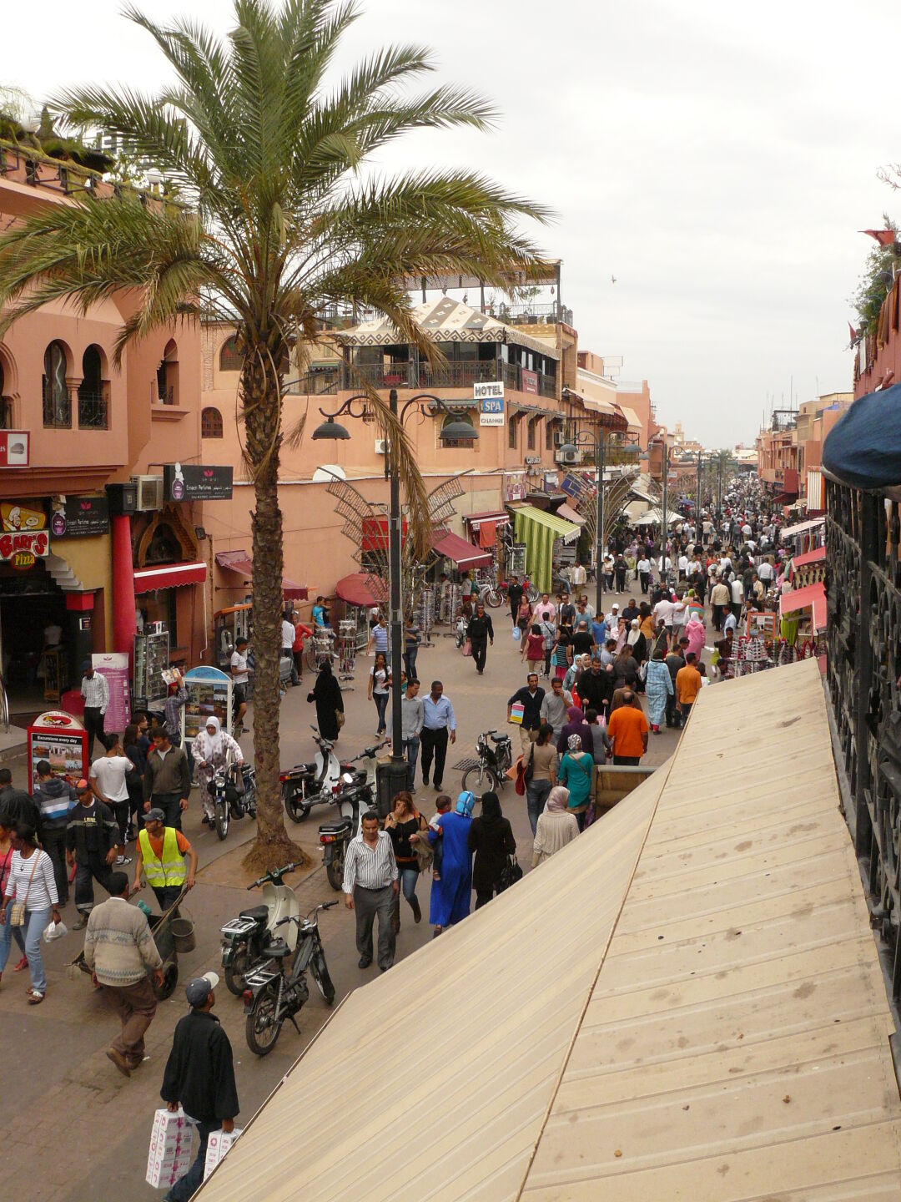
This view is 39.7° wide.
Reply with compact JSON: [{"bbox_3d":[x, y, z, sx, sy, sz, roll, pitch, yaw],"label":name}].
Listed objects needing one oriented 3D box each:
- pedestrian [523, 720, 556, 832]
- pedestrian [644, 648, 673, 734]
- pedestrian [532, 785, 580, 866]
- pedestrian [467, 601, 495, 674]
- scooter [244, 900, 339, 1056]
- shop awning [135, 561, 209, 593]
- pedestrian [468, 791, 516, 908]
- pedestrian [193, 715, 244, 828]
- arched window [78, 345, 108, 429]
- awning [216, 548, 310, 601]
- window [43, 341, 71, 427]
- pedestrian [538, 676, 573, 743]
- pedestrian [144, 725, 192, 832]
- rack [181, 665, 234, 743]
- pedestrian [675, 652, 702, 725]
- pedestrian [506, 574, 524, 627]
[{"bbox_3d":[1.279,2.534,17.549,0.480,1.650,0.380,2,6,14],"label":"pedestrian"},{"bbox_3d":[4.203,1.776,25.283,0.560,1.700,0.420,2,7,14],"label":"pedestrian"},{"bbox_3d":[1.249,2.956,14.654,0.520,1.620,0.360,1,6,8],"label":"pedestrian"},{"bbox_3d":[0.768,0.941,31.457,0.640,1.800,0.420,0,6,2],"label":"pedestrian"},{"bbox_3d":[-1.417,3.438,11.528,0.660,1.030,1.680,3,6,25],"label":"scooter"},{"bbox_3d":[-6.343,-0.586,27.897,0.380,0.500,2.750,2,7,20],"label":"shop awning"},{"bbox_3d":[0.464,2.918,13.869,0.530,1.630,0.380,1,6,11],"label":"pedestrian"},{"bbox_3d":[-3.397,2.476,18.198,0.660,1.600,0.500,1,6,11],"label":"pedestrian"},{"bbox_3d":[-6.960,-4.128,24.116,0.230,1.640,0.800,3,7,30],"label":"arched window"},{"bbox_3d":[-4.240,-0.532,28.206,1.550,1.150,1.600,2,6,15],"label":"awning"},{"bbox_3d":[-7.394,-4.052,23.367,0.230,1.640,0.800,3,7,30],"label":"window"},{"bbox_3d":[1.833,2.150,21.685,0.540,1.730,0.420,1,6,8],"label":"pedestrian"},{"bbox_3d":[-3.918,2.608,17.299,0.620,1.750,0.360,0,6,-3],"label":"pedestrian"},{"bbox_3d":[-4.259,2.093,21.749,0.850,1.850,0.420,3,7,25],"label":"rack"},{"bbox_3d":[4.676,1.859,24.361,0.500,1.740,0.360,2,6,17],"label":"pedestrian"},{"bbox_3d":[2.084,0.072,40.214,0.560,1.740,0.400,1,6,10],"label":"pedestrian"}]

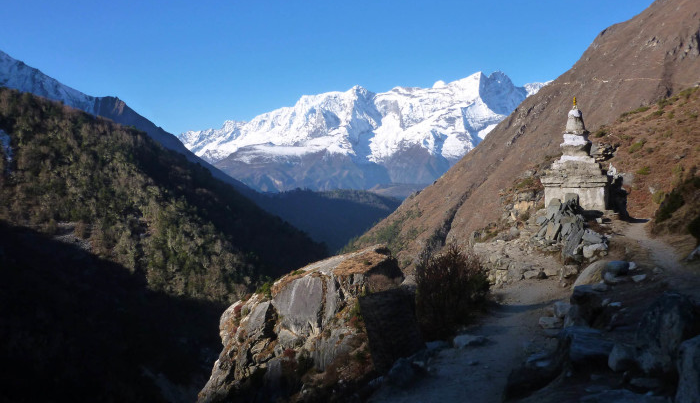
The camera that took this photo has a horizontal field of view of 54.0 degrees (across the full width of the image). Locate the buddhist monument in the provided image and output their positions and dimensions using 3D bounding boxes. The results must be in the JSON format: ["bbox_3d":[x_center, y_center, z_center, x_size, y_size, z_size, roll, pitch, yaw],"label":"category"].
[{"bbox_3d":[8.930,-1.860,27.000,2.450,4.450,2.450,0,0,24],"label":"buddhist monument"}]

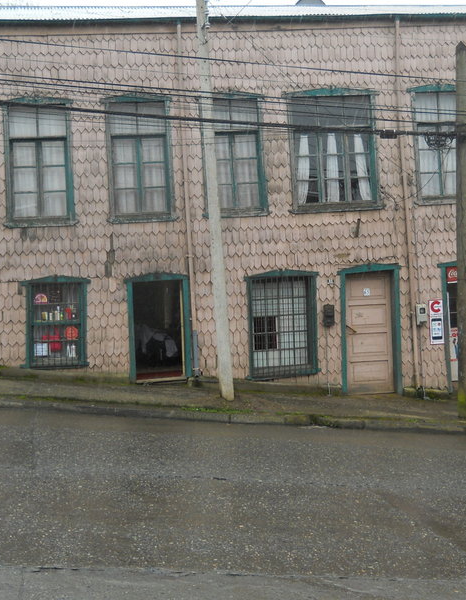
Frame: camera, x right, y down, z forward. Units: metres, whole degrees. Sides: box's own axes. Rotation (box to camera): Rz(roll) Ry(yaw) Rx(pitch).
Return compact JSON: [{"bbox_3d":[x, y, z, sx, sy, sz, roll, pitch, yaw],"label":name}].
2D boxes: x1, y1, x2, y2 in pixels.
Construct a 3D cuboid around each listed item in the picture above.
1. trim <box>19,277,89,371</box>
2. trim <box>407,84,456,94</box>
[{"bbox_3d":[-3.231,0.395,15.605,1.187,1.704,0.120,-3,-1,-10],"label":"trim"},{"bbox_3d":[3.986,-4.103,16.667,1.149,0.170,0.130,-3,-1,-10],"label":"trim"}]

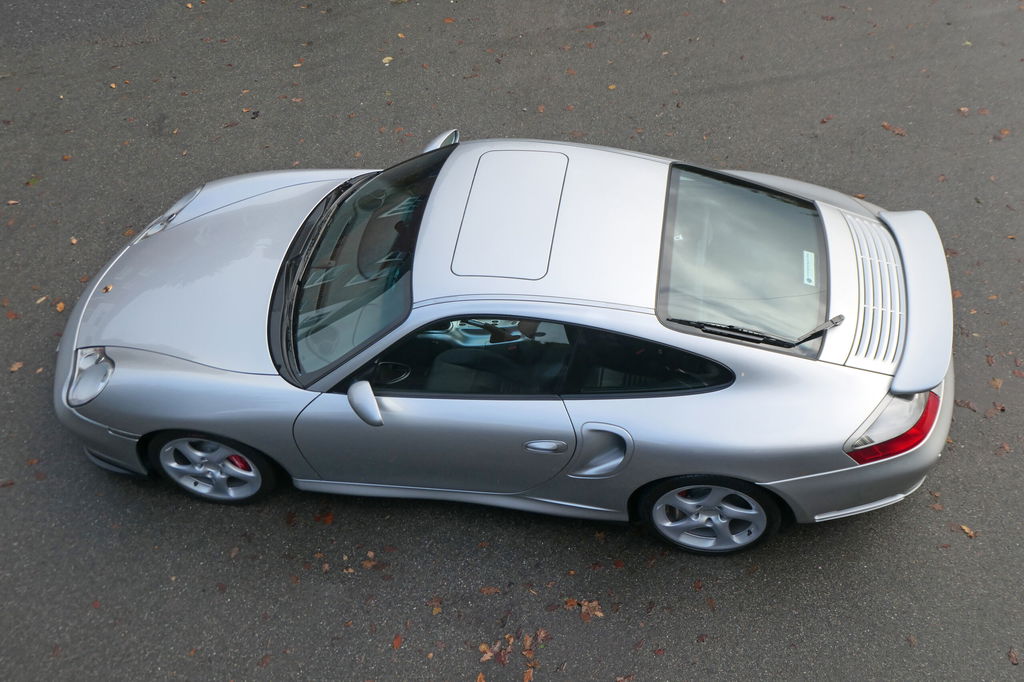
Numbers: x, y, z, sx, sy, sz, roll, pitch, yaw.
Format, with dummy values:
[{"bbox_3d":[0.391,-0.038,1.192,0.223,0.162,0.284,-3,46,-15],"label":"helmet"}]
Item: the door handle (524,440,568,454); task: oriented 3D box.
[{"bbox_3d":[0.136,0.457,4.713,0.200,0.050,0.040,3,42,11],"label":"door handle"}]

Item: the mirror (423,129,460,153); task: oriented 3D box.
[{"bbox_3d":[-0.377,-1.033,5.785,0.150,0.140,0.215,12,51,18],"label":"mirror"}]

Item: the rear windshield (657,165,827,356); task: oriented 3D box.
[{"bbox_3d":[1.027,-0.382,4.857,0.750,0.090,1.090,15,49,-3],"label":"rear windshield"}]

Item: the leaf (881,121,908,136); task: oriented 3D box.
[{"bbox_3d":[2.386,-1.322,6.912,0.085,0.030,0.175,-37,54,-23],"label":"leaf"}]

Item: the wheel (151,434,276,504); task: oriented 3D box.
[{"bbox_3d":[-1.424,0.535,5.356,0.635,0.635,0.230,1,48,9],"label":"wheel"}]

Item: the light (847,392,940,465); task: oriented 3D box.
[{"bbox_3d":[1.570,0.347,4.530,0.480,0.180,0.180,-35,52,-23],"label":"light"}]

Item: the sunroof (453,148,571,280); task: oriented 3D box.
[{"bbox_3d":[-0.007,-0.579,4.877,0.420,0.050,0.810,3,49,10],"label":"sunroof"}]

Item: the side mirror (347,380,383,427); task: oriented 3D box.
[{"bbox_3d":[-0.622,0.272,4.650,0.145,0.140,0.215,-11,48,-3],"label":"side mirror"}]

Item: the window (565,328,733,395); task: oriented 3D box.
[{"bbox_3d":[0.548,0.057,4.559,0.711,0.318,0.080,-6,14,5],"label":"window"}]

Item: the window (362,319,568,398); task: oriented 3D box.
[{"bbox_3d":[-0.205,0.070,4.653,0.886,0.352,0.080,0,13,10],"label":"window"}]

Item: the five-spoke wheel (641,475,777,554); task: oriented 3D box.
[{"bbox_3d":[0.881,0.672,4.919,0.635,0.635,0.280,3,49,10],"label":"five-spoke wheel"}]

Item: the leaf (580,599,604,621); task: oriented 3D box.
[{"bbox_3d":[0.358,1.197,4.928,0.110,0.025,0.105,3,49,10],"label":"leaf"}]

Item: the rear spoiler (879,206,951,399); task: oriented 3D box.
[{"bbox_3d":[1.771,-0.215,4.858,0.280,0.130,1.130,3,48,11],"label":"rear spoiler"}]

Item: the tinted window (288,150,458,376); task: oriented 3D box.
[{"bbox_3d":[-0.620,-0.473,5.165,0.700,0.190,1.400,-17,41,29],"label":"tinted window"}]

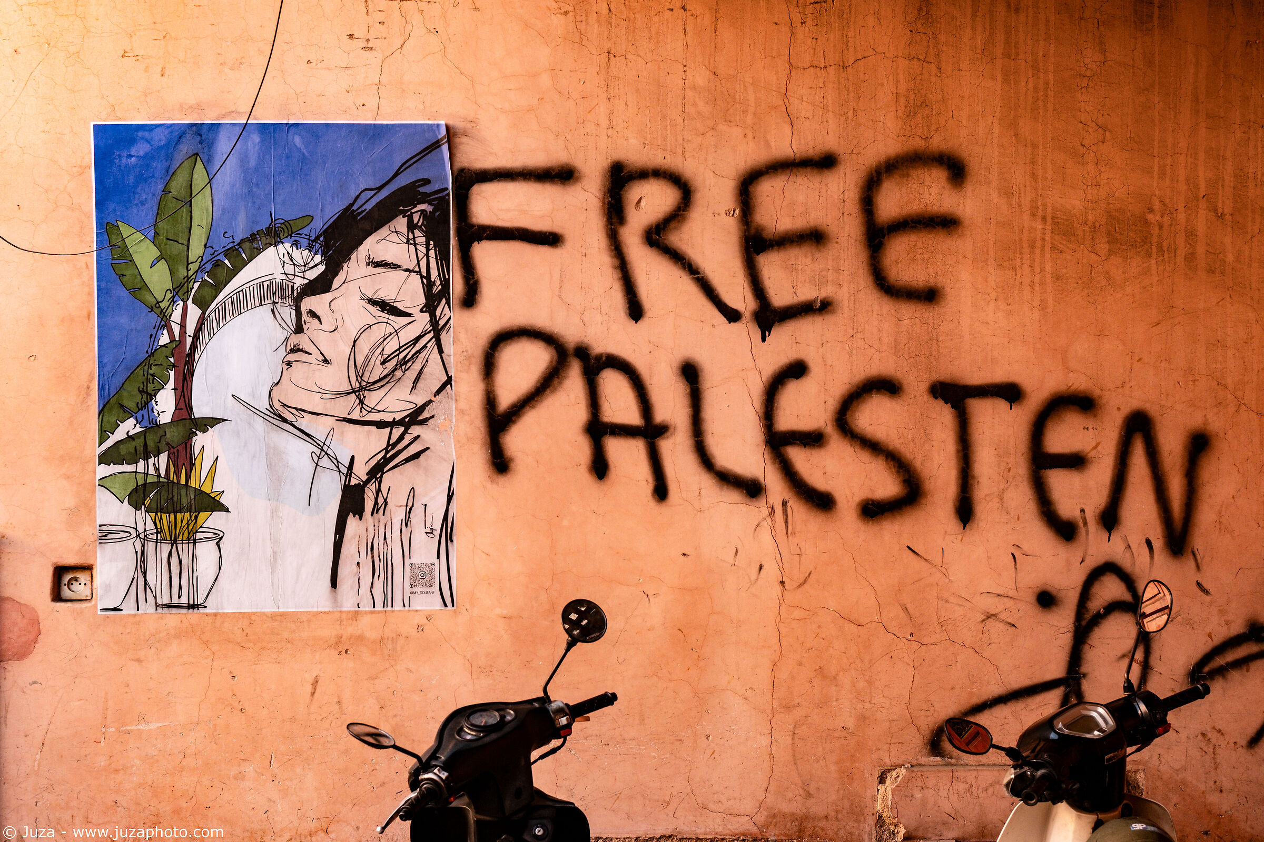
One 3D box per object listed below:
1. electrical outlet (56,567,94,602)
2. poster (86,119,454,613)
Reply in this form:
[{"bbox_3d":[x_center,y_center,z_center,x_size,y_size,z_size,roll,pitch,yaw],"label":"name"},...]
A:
[{"bbox_3d":[-1.325,0.390,7.020,0.080,0.078,0.030,0,0,0],"label":"electrical outlet"},{"bbox_3d":[-0.852,-0.129,7.010,0.848,1.170,0.010,-1,0,0],"label":"poster"}]

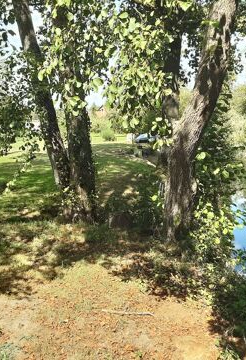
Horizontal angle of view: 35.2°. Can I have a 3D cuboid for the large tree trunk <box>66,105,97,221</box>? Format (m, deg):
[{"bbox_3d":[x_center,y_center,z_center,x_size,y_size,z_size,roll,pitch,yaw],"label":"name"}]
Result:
[{"bbox_3d":[-0.680,-0.260,6.200,0.450,1.780,0.430,-1,9,-6],"label":"large tree trunk"}]

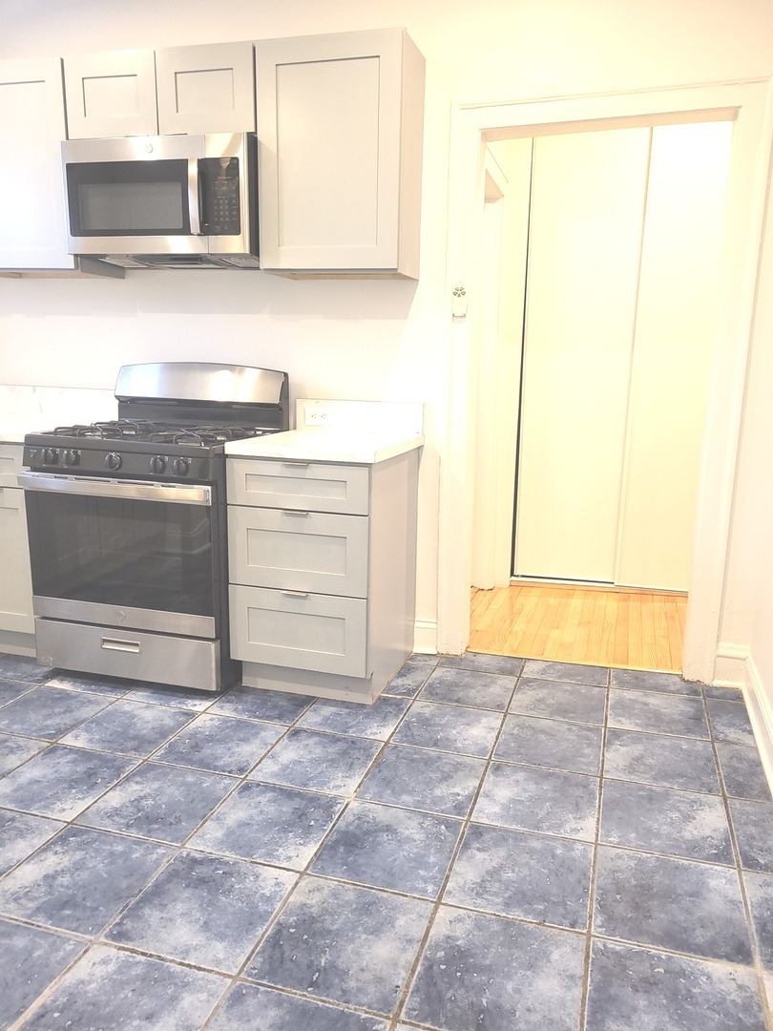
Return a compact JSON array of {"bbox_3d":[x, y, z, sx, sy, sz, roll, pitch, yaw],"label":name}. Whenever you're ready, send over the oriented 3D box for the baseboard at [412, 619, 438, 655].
[{"bbox_3d":[0.160,0.508,3.210,0.102,0.147,0.018,5,12,15],"label":"baseboard"}]

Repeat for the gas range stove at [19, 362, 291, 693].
[{"bbox_3d":[-0.857,-0.003,3.032,0.767,1.172,0.685,5,12,15],"label":"gas range stove"}]

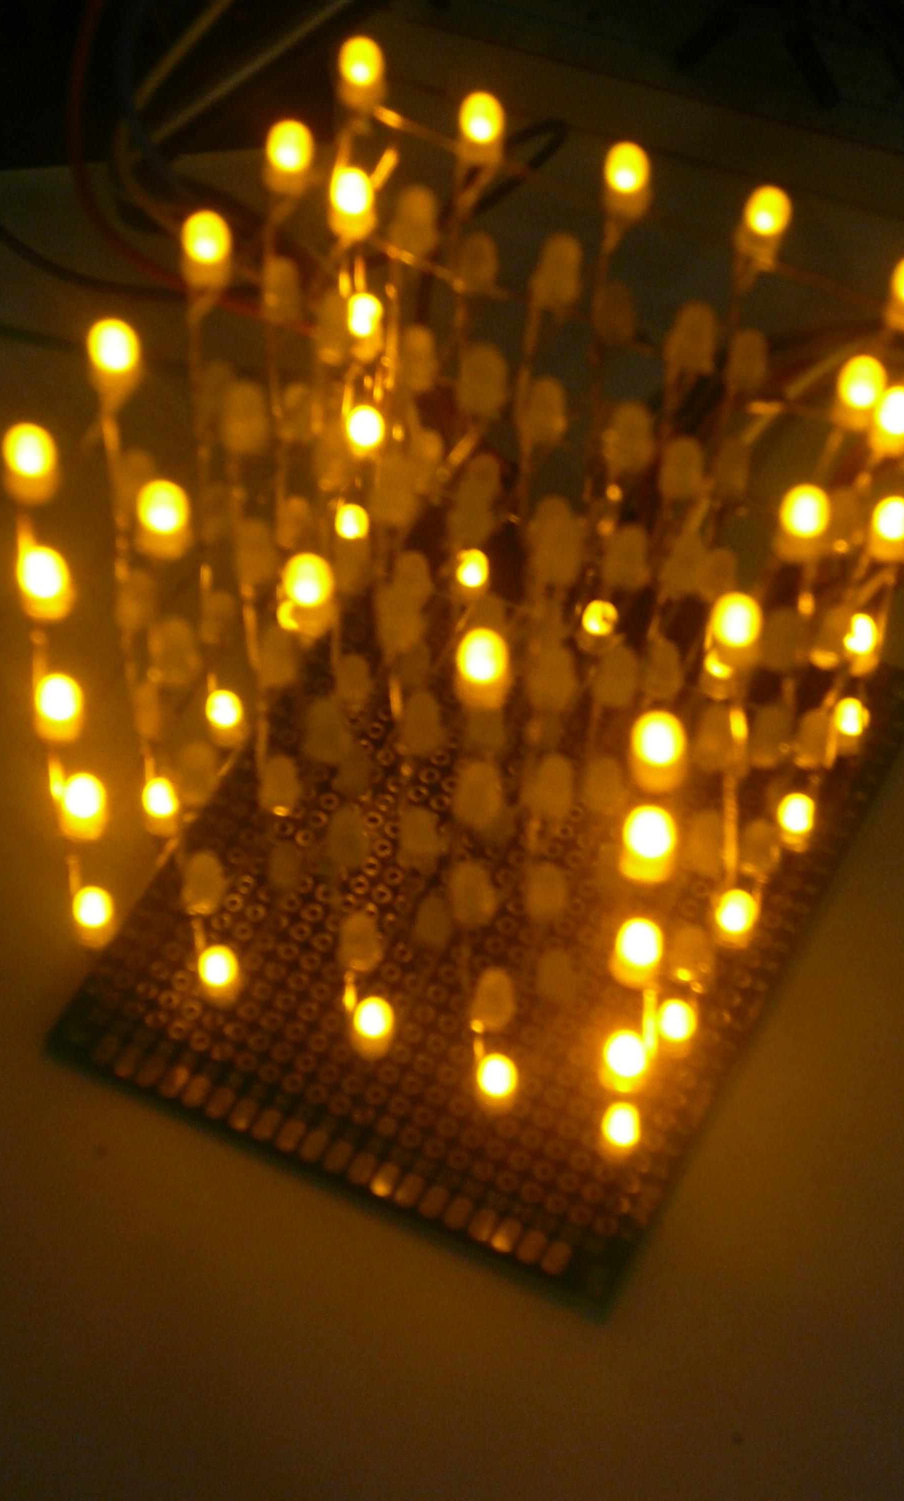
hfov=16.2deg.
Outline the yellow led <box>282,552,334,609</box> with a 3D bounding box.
[{"bbox_3d":[-0.011,-0.012,0.242,0.004,0.005,0.004,0,54,0],"label":"yellow led"}]

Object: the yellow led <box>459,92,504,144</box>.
[{"bbox_3d":[0.003,-0.053,0.271,0.004,0.005,0.004,0,55,0],"label":"yellow led"}]

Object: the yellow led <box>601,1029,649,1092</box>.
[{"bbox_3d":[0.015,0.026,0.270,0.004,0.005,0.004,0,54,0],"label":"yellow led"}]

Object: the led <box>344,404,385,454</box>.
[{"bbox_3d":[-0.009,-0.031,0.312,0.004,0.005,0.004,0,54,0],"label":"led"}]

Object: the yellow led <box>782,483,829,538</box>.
[{"bbox_3d":[0.027,-0.018,0.247,0.004,0.005,0.004,0,55,0],"label":"yellow led"}]

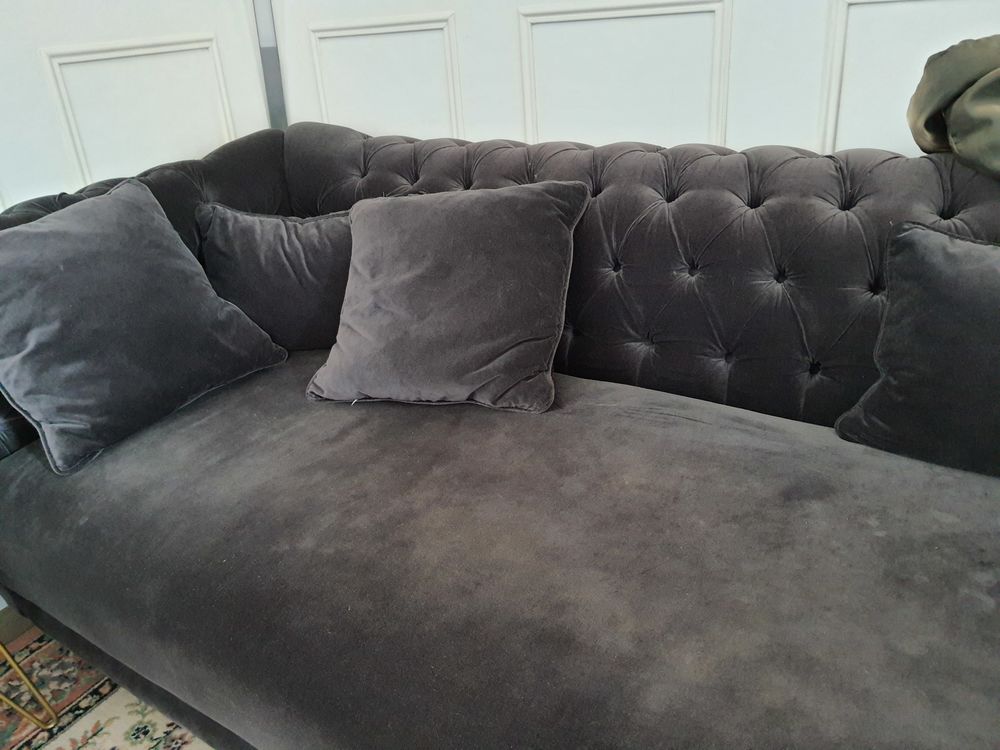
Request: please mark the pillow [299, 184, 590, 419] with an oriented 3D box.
[{"bbox_3d":[-0.096,-0.138,1.266,0.440,0.400,0.150,2,-21,21],"label":"pillow"}]

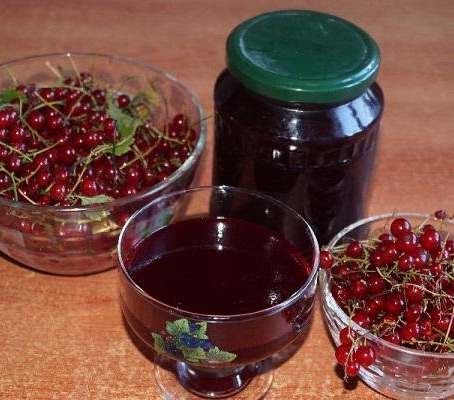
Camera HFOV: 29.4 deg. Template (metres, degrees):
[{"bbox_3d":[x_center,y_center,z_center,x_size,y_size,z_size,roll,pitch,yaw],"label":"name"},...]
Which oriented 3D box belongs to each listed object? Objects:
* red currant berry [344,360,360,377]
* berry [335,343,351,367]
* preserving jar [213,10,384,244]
[{"bbox_3d":[0.065,0.087,0.450,0.009,0.009,0.009,2,40,0],"label":"red currant berry"},{"bbox_3d":[0.061,0.081,0.453,0.010,0.010,0.010,2,40,0],"label":"berry"},{"bbox_3d":[0.042,-0.024,0.522,0.096,0.154,0.096,1,40,-1],"label":"preserving jar"}]

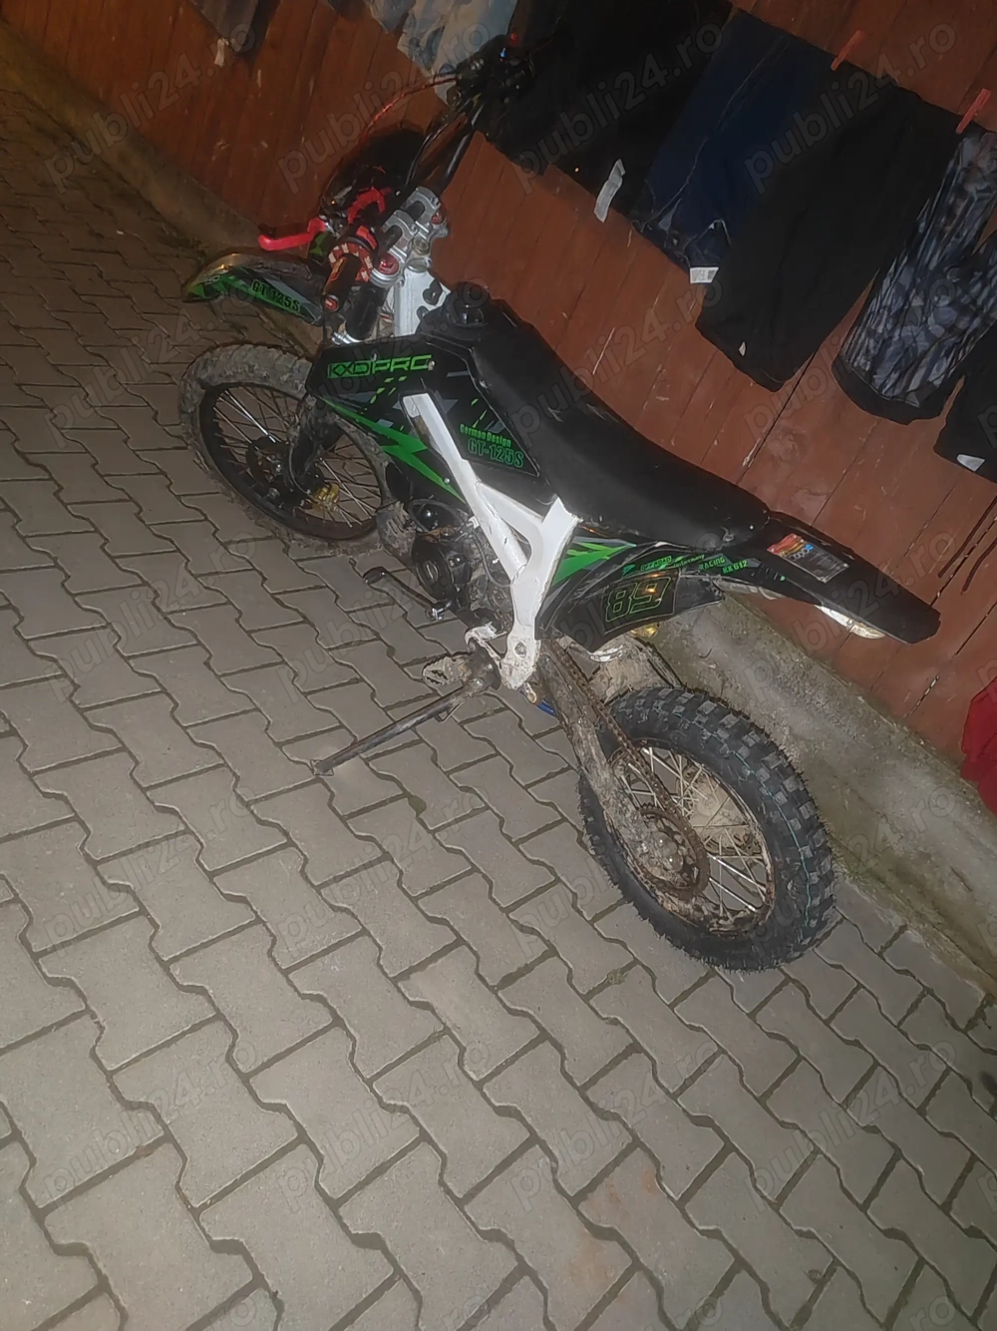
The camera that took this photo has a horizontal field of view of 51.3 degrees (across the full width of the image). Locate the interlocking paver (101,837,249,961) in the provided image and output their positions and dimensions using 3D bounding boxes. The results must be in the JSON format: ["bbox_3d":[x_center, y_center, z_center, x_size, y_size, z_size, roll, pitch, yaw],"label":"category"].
[{"bbox_3d":[-0.497,0.368,1.580,0.197,0.060,0.162,43,34,25],"label":"interlocking paver"}]

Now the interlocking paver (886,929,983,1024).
[{"bbox_3d":[0.901,0.678,2.187,0.198,0.060,0.163,43,35,25],"label":"interlocking paver"}]

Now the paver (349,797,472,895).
[{"bbox_3d":[-0.170,0.346,1.885,0.198,0.060,0.163,43,35,25],"label":"paver"}]

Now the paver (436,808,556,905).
[{"bbox_3d":[-0.015,0.382,1.953,0.198,0.066,0.164,43,35,25],"label":"paver"}]

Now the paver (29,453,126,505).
[{"bbox_3d":[-0.970,-0.404,2.375,0.197,0.060,0.162,43,34,25],"label":"paver"}]

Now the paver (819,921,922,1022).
[{"bbox_3d":[0.740,0.636,2.110,0.197,0.060,0.162,43,34,26],"label":"paver"}]

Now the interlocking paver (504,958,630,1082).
[{"bbox_3d":[0.101,0.601,1.713,0.198,0.066,0.164,43,35,25],"label":"interlocking paver"}]

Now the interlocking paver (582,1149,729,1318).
[{"bbox_3d":[0.215,0.818,1.468,0.198,0.060,0.163,43,35,25],"label":"interlocking paver"}]

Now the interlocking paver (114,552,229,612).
[{"bbox_3d":[-0.704,-0.157,2.214,0.197,0.060,0.162,43,34,26],"label":"interlocking paver"}]

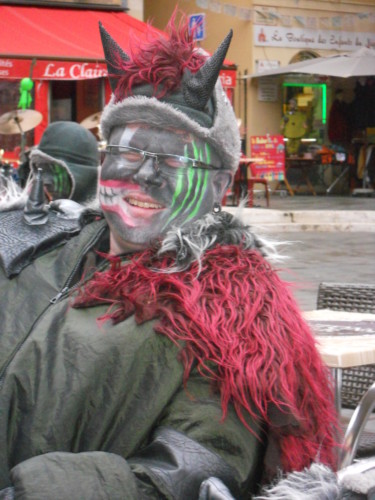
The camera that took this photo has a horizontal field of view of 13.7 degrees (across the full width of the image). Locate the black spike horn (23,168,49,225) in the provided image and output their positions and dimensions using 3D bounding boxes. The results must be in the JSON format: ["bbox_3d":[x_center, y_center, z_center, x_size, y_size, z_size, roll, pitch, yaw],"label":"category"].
[{"bbox_3d":[-0.223,-0.079,2.300,0.038,0.084,0.038,2,2,0],"label":"black spike horn"}]

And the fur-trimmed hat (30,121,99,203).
[{"bbox_3d":[-0.363,-0.255,4.600,0.240,0.270,0.200,-3,5,-41],"label":"fur-trimmed hat"}]

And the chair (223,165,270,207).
[{"bbox_3d":[0.931,-1.047,24.200,0.520,0.800,0.500,3,5,37],"label":"chair"}]

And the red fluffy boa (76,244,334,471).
[{"bbox_3d":[0.027,0.147,2.120,0.340,0.320,0.280,2,4,30],"label":"red fluffy boa"}]

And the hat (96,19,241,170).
[{"bbox_3d":[-0.023,-0.210,2.150,0.200,0.210,0.240,8,1,21],"label":"hat"}]

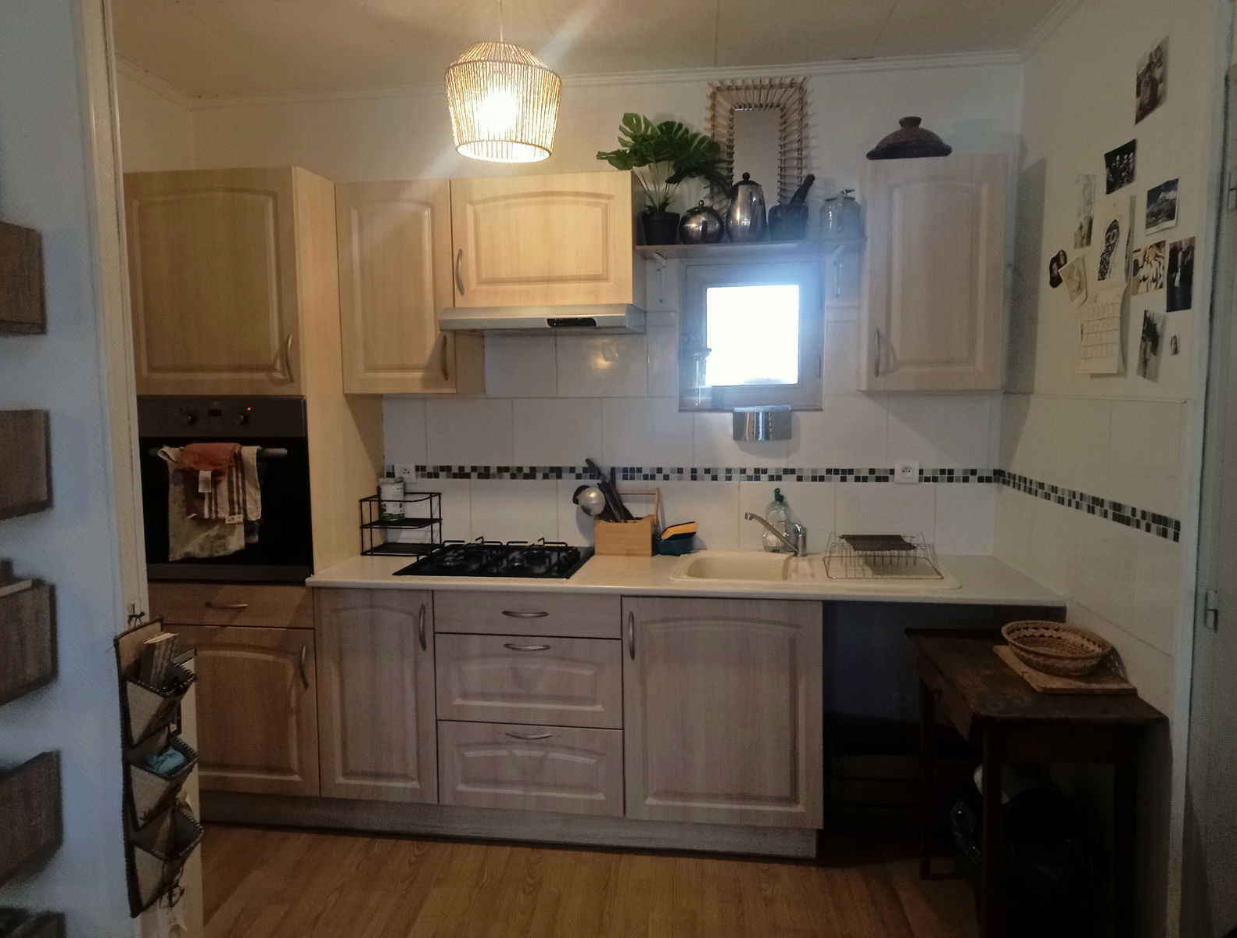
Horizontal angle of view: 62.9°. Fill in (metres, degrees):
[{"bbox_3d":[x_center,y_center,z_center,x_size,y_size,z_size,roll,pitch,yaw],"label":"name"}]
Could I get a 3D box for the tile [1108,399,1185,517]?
[{"bbox_3d":[1.223,-0.030,2.362,0.020,0.254,0.345,0,5,3],"label":"tile"}]

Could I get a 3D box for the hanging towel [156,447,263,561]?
[{"bbox_3d":[-1.286,0.107,3.204,0.343,0.367,0.085,0,5,9],"label":"hanging towel"}]

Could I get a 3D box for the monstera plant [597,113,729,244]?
[{"bbox_3d":[0.143,-0.961,3.344,0.438,0.425,0.340,0,5,10],"label":"monstera plant"}]

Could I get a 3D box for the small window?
[{"bbox_3d":[0.474,-0.478,3.603,0.502,0.534,0.120,0,5,9],"label":"small window"}]

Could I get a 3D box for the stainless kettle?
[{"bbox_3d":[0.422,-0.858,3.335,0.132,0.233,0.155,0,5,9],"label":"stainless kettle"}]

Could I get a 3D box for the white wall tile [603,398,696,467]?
[{"bbox_3d":[0.105,-0.130,3.593,0.330,0.251,0.010,0,5,10],"label":"white wall tile"}]

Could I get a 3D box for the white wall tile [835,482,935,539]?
[{"bbox_3d":[0.922,0.172,3.498,0.332,0.251,0.020,0,5,10],"label":"white wall tile"}]

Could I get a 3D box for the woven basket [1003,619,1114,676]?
[{"bbox_3d":[1.120,0.464,2.583,0.250,0.074,0.364,0,5,9],"label":"woven basket"}]

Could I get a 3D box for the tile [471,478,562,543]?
[{"bbox_3d":[-0.385,0.161,3.751,0.330,0.241,0.010,0,6,10],"label":"tile"}]

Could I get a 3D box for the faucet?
[{"bbox_3d":[0.532,0.219,3.409,0.226,0.151,0.050,-1,5,-8],"label":"faucet"}]

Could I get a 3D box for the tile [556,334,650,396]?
[{"bbox_3d":[-0.060,-0.383,3.622,0.332,0.251,0.020,0,5,10],"label":"tile"}]

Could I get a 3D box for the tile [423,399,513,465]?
[{"bbox_3d":[-0.550,-0.136,3.747,0.330,0.249,0.010,0,6,10],"label":"tile"}]

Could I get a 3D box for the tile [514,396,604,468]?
[{"bbox_3d":[-0.222,-0.134,3.692,0.330,0.249,0.010,0,6,10],"label":"tile"}]

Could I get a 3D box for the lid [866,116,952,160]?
[{"bbox_3d":[0.926,-1.045,3.217,0.264,0.144,0.264,0,6,10],"label":"lid"}]

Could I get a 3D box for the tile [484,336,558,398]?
[{"bbox_3d":[-0.388,-0.386,3.691,0.332,0.250,0.010,0,5,9],"label":"tile"}]

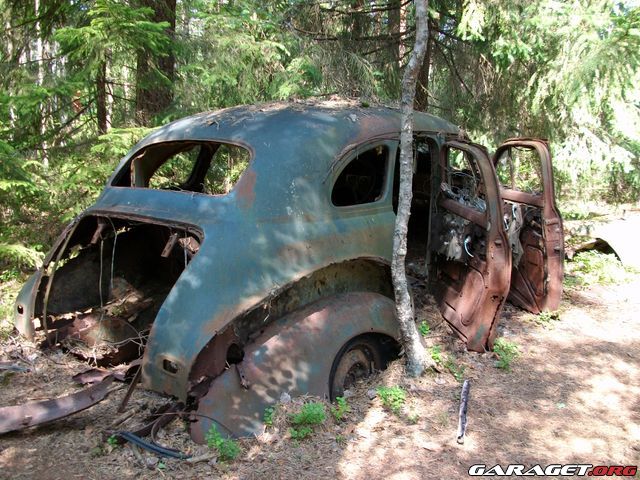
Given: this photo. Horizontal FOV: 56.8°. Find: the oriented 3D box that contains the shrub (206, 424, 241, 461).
[{"bbox_3d":[-0.391,0.811,2.409,0.132,0.119,0.130,-2,9,-10],"label":"shrub"}]

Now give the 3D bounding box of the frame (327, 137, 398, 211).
[{"bbox_3d":[0.247,-0.372,3.364,0.090,0.410,0.560,1,8,37],"label":"frame"}]

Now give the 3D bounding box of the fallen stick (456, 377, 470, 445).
[{"bbox_3d":[0.696,0.793,2.859,0.045,0.040,0.712,2,10,15],"label":"fallen stick"}]

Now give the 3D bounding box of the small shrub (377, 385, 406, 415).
[{"bbox_3d":[0.339,0.747,2.813,0.136,0.117,0.130,1,9,7],"label":"small shrub"}]

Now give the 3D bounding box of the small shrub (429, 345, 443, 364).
[{"bbox_3d":[0.667,0.657,3.423,0.077,0.101,0.080,2,9,11],"label":"small shrub"}]

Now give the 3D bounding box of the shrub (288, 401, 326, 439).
[{"bbox_3d":[-0.059,0.771,2.575,0.165,0.143,0.150,0,9,-1],"label":"shrub"}]

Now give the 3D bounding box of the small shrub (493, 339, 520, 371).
[{"bbox_3d":[1.044,0.633,3.326,0.149,0.154,0.140,3,10,18],"label":"small shrub"}]

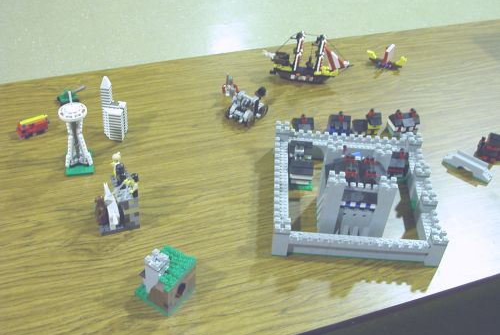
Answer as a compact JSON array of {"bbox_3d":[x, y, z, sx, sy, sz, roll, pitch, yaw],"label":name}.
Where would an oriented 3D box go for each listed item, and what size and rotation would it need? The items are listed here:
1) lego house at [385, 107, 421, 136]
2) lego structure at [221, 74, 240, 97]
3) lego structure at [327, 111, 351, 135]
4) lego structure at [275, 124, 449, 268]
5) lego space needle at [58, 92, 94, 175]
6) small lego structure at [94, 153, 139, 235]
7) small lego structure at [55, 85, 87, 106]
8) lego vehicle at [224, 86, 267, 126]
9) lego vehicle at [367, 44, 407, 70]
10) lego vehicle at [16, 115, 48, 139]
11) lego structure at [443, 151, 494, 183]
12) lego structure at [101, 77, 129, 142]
[{"bbox_3d":[0.312,-0.097,1.258,0.052,0.055,0.039,-6,43,-12],"label":"lego house"},{"bbox_3d":[-0.041,-0.172,1.317,0.034,0.046,0.022,4,42,-1],"label":"lego structure"},{"bbox_3d":[0.176,-0.086,1.237,0.047,0.055,0.043,4,42,-1],"label":"lego structure"},{"bbox_3d":[0.180,0.019,1.073,0.273,0.118,0.273,4,42,-1],"label":"lego structure"},{"bbox_3d":[-0.304,-0.068,1.090,0.050,0.158,0.066,-4,43,-10],"label":"lego space needle"},{"bbox_3d":[-0.219,0.040,1.005,0.066,0.122,0.060,-10,44,-16],"label":"small lego structure"},{"bbox_3d":[-0.364,-0.150,1.270,0.058,0.031,0.034,-23,49,-28],"label":"small lego structure"},{"bbox_3d":[-0.010,-0.122,1.258,0.061,0.052,0.062,23,45,19],"label":"lego vehicle"},{"bbox_3d":[0.321,-0.258,1.446,0.095,0.051,0.036,15,43,10],"label":"lego vehicle"},{"bbox_3d":[-0.416,-0.077,1.186,0.054,0.030,0.019,-19,47,-24],"label":"lego vehicle"},{"bbox_3d":[0.421,-0.002,1.190,0.095,0.028,0.031,30,47,25],"label":"lego structure"},{"bbox_3d":[-0.258,-0.113,1.171,0.043,0.124,0.040,4,42,-1],"label":"lego structure"}]

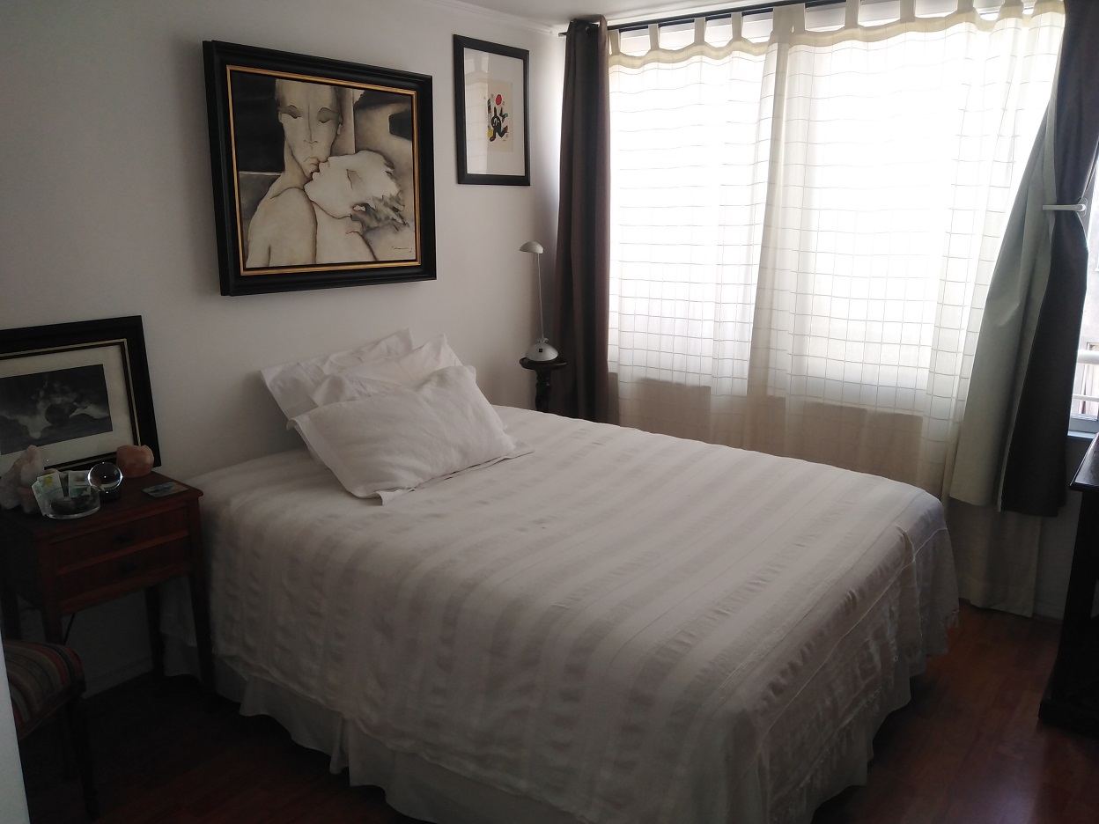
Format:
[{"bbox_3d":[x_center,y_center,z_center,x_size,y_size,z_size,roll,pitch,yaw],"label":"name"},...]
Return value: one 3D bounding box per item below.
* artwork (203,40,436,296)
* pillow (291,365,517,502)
[{"bbox_3d":[-0.756,-0.831,2.928,0.060,0.769,0.899,13,19,37],"label":"artwork"},{"bbox_3d":[-0.461,0.057,2.755,0.680,0.390,0.160,-13,-20,-42],"label":"pillow"}]

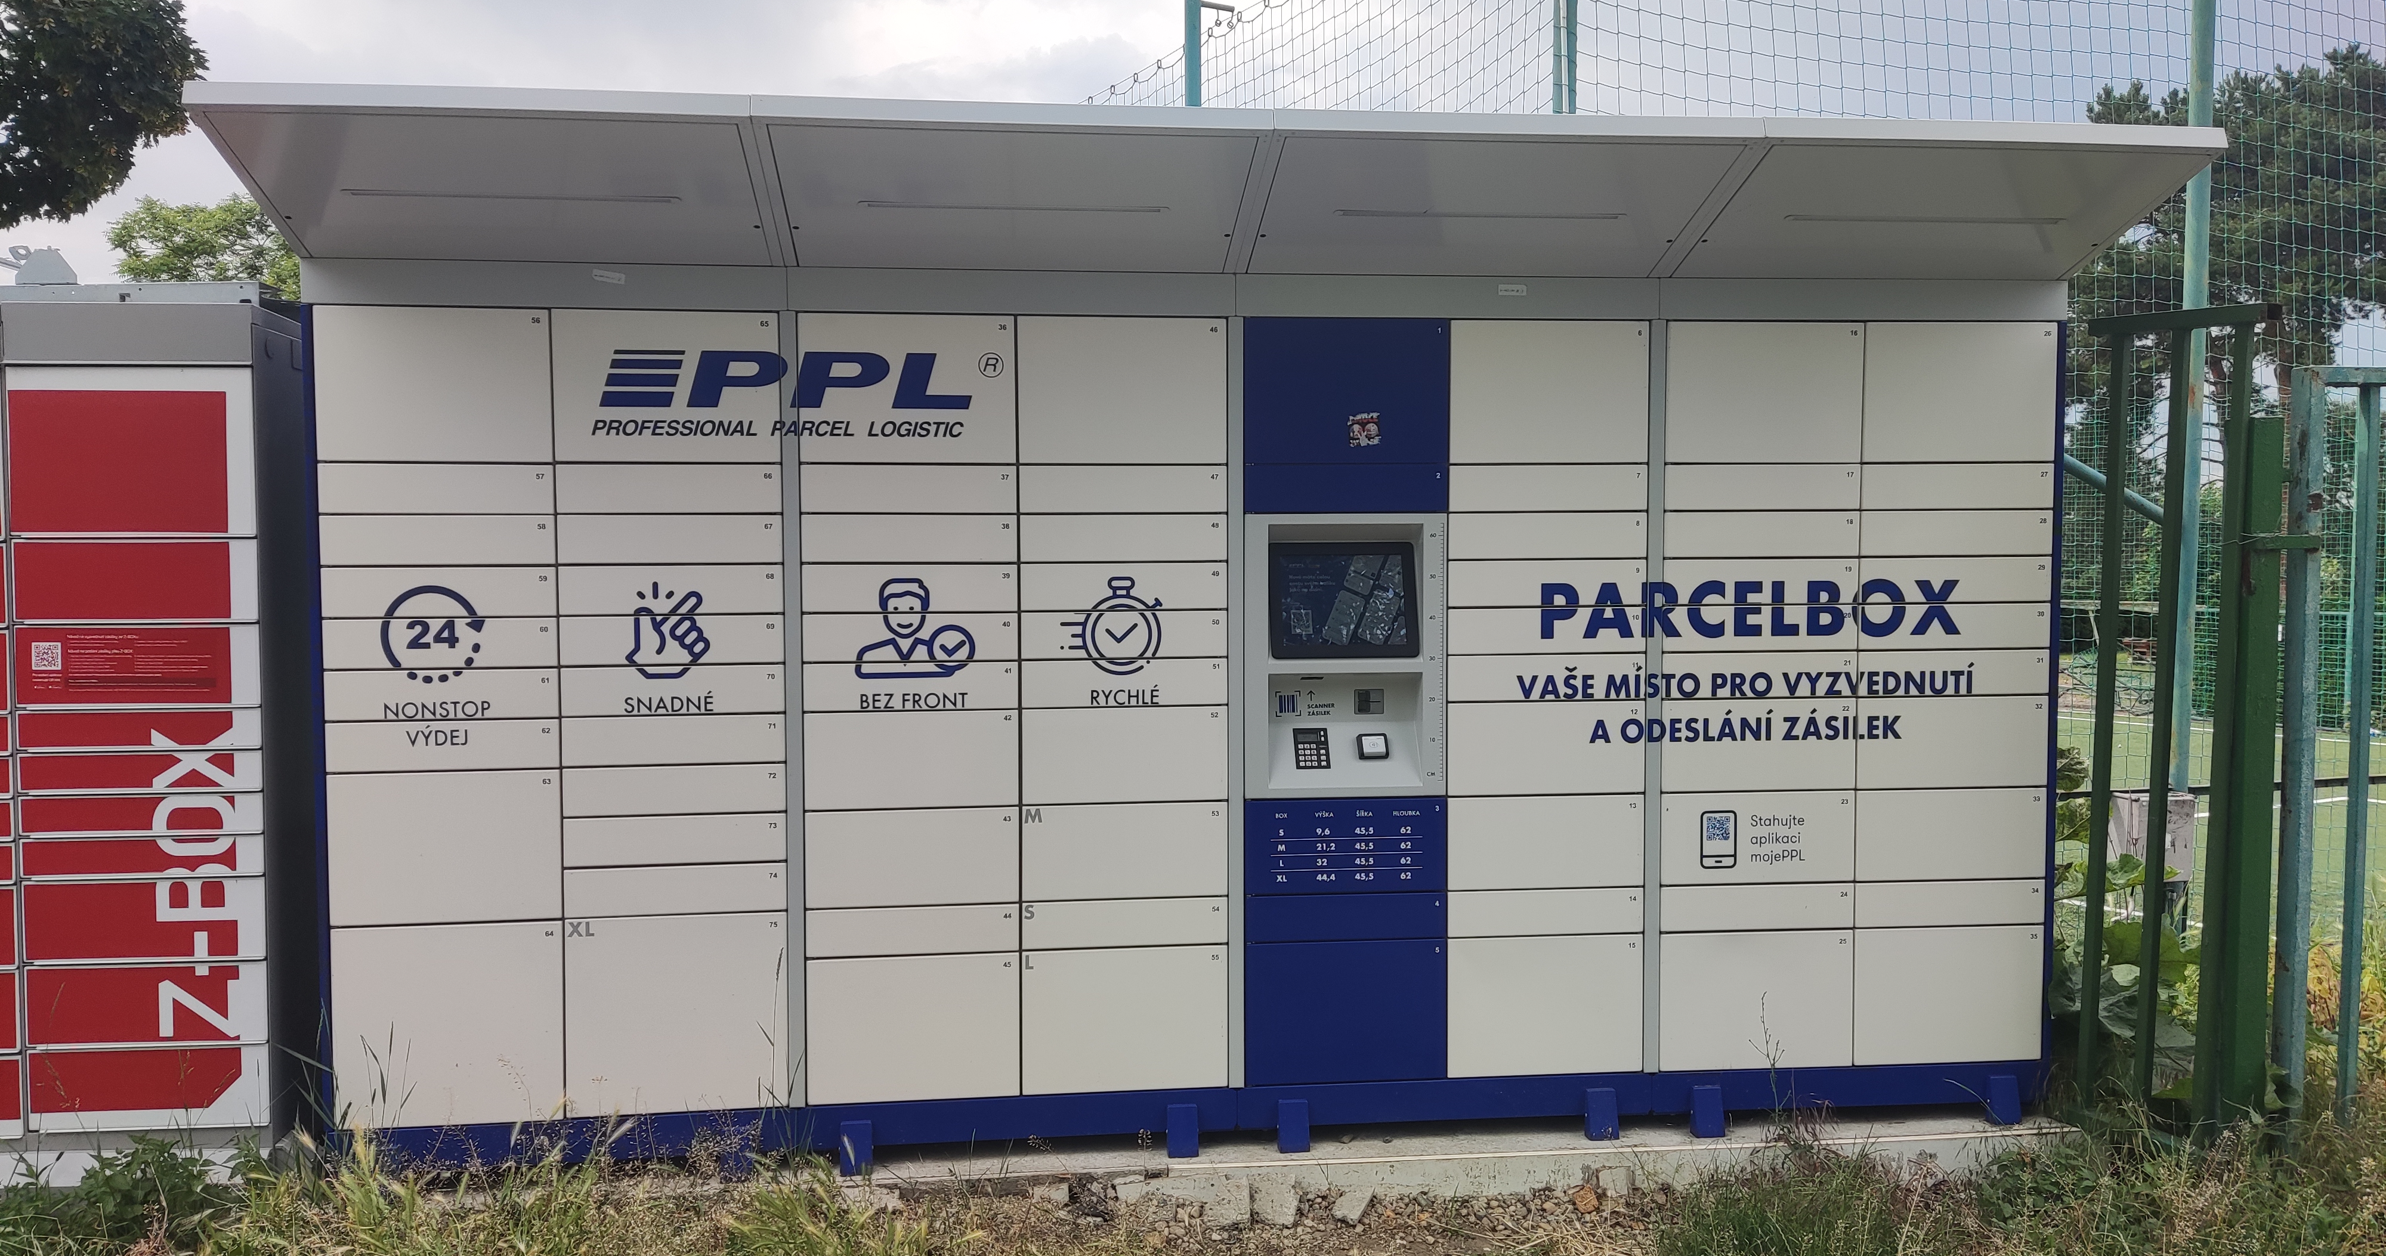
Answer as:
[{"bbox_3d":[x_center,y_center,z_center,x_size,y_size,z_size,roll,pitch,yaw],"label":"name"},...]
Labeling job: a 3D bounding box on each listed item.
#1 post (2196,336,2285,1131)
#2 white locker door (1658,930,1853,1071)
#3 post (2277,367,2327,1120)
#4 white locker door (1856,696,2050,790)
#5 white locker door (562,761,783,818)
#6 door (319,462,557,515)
[{"bbox_3d":[2.647,0.285,4.350,0.100,2.000,0.110,-3,4,-37],"label":"post"},{"bbox_3d":[1.416,0.932,4.340,0.502,0.348,0.025,-1,3,-6],"label":"white locker door"},{"bbox_3d":[2.774,0.322,4.322,0.042,1.937,0.062,-1,3,-6],"label":"post"},{"bbox_3d":[1.916,0.287,4.362,0.506,0.229,0.025,-1,3,-6],"label":"white locker door"},{"bbox_3d":[-1.198,0.375,3.997,0.491,0.107,0.022,-1,3,-7],"label":"white locker door"},{"bbox_3d":[-1.708,-0.317,3.923,0.494,0.111,0.025,-1,3,-7],"label":"door"}]

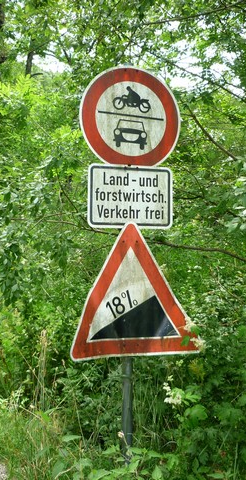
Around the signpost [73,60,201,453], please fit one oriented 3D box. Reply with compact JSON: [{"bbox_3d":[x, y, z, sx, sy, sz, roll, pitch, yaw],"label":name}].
[{"bbox_3d":[0.075,0.150,3.500,0.810,2.320,0.130,0,-1,-21],"label":"signpost"}]

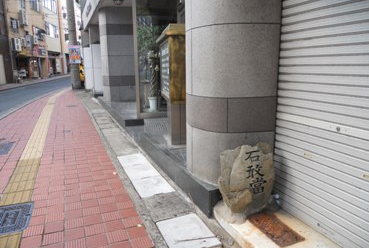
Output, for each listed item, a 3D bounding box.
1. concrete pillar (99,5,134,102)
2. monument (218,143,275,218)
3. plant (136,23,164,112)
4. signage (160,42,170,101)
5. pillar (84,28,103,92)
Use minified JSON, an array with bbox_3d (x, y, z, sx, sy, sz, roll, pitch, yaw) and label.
[{"bbox_3d":[-2.076,-2.111,8.999,1.050,2.740,0.900,-3,11,-11],"label":"concrete pillar"},{"bbox_3d":[0.587,0.483,2.693,0.460,0.610,0.270,-4,11,-14],"label":"monument"},{"bbox_3d":[-0.720,-1.270,6.475,0.700,1.960,0.650,-3,11,-11],"label":"plant"},{"bbox_3d":[-0.280,-0.840,4.522,0.090,0.820,1.122,-3,11,-11],"label":"signage"},{"bbox_3d":[-3.801,-2.635,11.907,0.720,2.750,0.900,-4,11,-14],"label":"pillar"}]

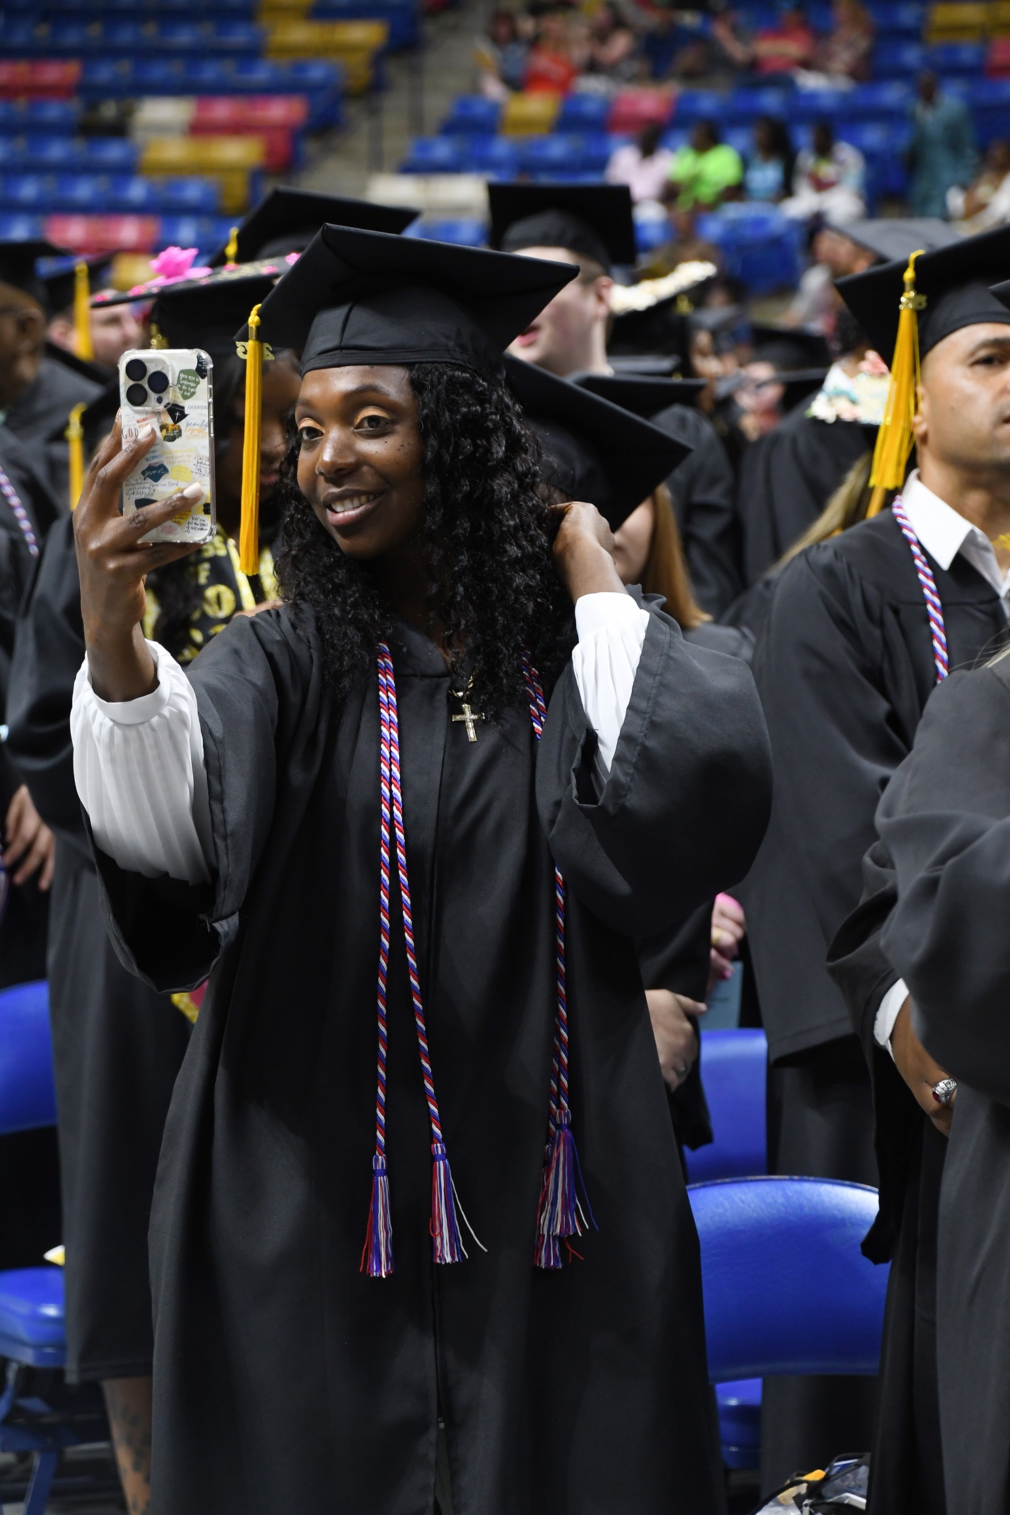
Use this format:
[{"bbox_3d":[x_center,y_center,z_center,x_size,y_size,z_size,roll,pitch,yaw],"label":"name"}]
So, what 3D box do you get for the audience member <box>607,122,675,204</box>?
[{"bbox_3d":[1.041,-4.349,44.659,0.520,1.270,0.750,2,6,22],"label":"audience member"}]

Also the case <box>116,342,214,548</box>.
[{"bbox_3d":[-0.265,-0.244,4.460,0.076,0.152,0.013,0,6,18],"label":"case"}]

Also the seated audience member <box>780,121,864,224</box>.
[{"bbox_3d":[2.449,-4.282,44.059,0.520,1.270,0.750,2,6,22],"label":"seated audience member"}]

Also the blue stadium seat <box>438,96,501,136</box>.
[{"bbox_3d":[-0.275,-4.762,44.031,0.480,0.700,0.500,2,5,23],"label":"blue stadium seat"}]

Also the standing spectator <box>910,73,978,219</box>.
[{"bbox_3d":[3.106,-4.019,40.457,0.540,1.720,0.360,2,6,25],"label":"standing spectator"}]

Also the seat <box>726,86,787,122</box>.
[{"bbox_3d":[1.993,-4.965,45.134,0.480,0.740,0.480,2,6,22],"label":"seat"}]

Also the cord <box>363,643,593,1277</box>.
[{"bbox_3d":[-0.027,0.150,4.970,0.205,0.606,0.180,0,5,3],"label":"cord"}]

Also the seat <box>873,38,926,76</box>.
[{"bbox_3d":[3.013,-5.137,43.444,0.480,0.700,0.500,2,5,23],"label":"seat"}]

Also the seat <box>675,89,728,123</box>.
[{"bbox_3d":[1.548,-4.960,45.334,0.480,0.740,0.480,2,6,22],"label":"seat"}]

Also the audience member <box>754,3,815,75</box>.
[{"bbox_3d":[2.145,-5.176,43.662,0.520,1.220,0.750,2,5,20],"label":"audience member"}]

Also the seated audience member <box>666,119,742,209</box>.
[{"bbox_3d":[1.450,-4.012,41.217,0.550,1.200,0.750,2,5,18],"label":"seated audience member"}]

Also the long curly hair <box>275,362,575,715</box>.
[{"bbox_3d":[-0.070,-0.206,4.950,0.250,0.335,0.250,2,6,25],"label":"long curly hair"}]

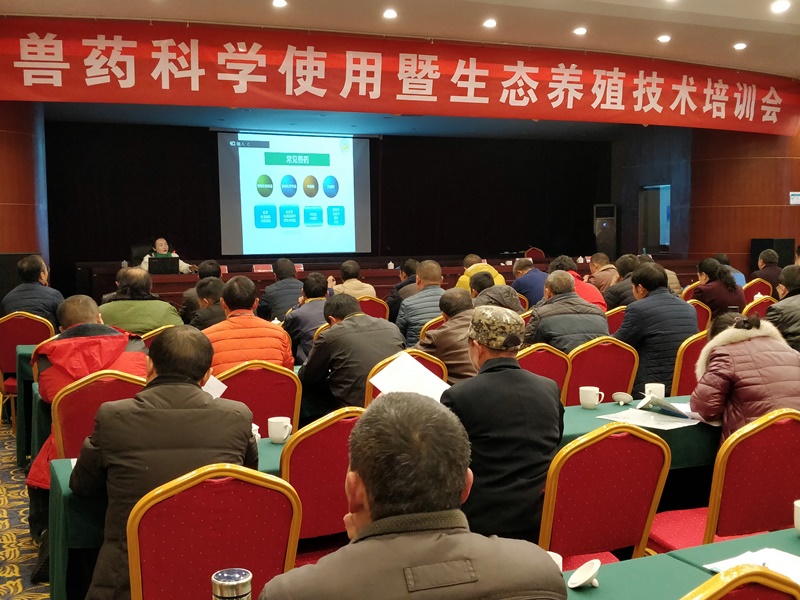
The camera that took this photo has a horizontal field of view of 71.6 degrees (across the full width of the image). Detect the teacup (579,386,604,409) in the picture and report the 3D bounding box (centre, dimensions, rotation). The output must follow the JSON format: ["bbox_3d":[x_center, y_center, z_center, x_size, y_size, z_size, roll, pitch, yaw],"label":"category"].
[{"bbox_3d":[0.820,0.417,2.352,0.113,0.080,0.083,4,8,35],"label":"teacup"}]

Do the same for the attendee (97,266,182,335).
[{"bbox_3d":[-1.702,0.455,3.703,0.560,1.280,0.750,-2,7,-12],"label":"attendee"}]

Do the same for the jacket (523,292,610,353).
[{"bbox_3d":[1.029,0.291,3.443,0.540,0.680,0.480,-2,7,-14],"label":"jacket"}]

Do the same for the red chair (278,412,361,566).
[{"bbox_3d":[-0.216,0.788,2.116,0.450,0.930,0.570,-2,7,-14],"label":"red chair"}]

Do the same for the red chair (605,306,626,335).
[{"bbox_3d":[1.743,0.480,4.680,0.450,0.930,0.570,-2,7,-13],"label":"red chair"}]

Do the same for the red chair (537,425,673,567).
[{"bbox_3d":[0.613,0.819,2.055,0.450,0.940,0.570,-2,7,-13],"label":"red chair"}]

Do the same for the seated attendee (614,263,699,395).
[{"bbox_3d":[1.654,0.436,3.633,0.530,1.300,0.750,-3,7,-18],"label":"seated attendee"}]

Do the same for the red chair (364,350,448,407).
[{"bbox_3d":[-0.022,0.678,3.060,0.450,0.930,0.570,-2,7,-12],"label":"red chair"}]

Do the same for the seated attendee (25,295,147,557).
[{"bbox_3d":[-1.388,0.580,2.582,0.570,1.250,0.800,-2,7,-15],"label":"seated attendee"}]

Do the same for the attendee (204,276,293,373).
[{"bbox_3d":[-0.797,0.515,2.898,0.530,1.300,0.780,-2,7,-14],"label":"attendee"}]

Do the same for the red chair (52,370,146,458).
[{"bbox_3d":[-1.333,0.745,2.730,0.450,0.940,0.570,-2,7,-14],"label":"red chair"}]

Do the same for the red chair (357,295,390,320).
[{"bbox_3d":[-0.376,0.396,5.485,0.450,0.920,0.560,-2,7,-16],"label":"red chair"}]

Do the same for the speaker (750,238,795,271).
[{"bbox_3d":[6.019,-0.344,8.980,0.450,1.280,0.440,-2,7,-14],"label":"speaker"}]

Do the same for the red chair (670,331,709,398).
[{"bbox_3d":[1.832,0.596,3.668,0.450,0.920,0.560,-2,7,-16],"label":"red chair"}]

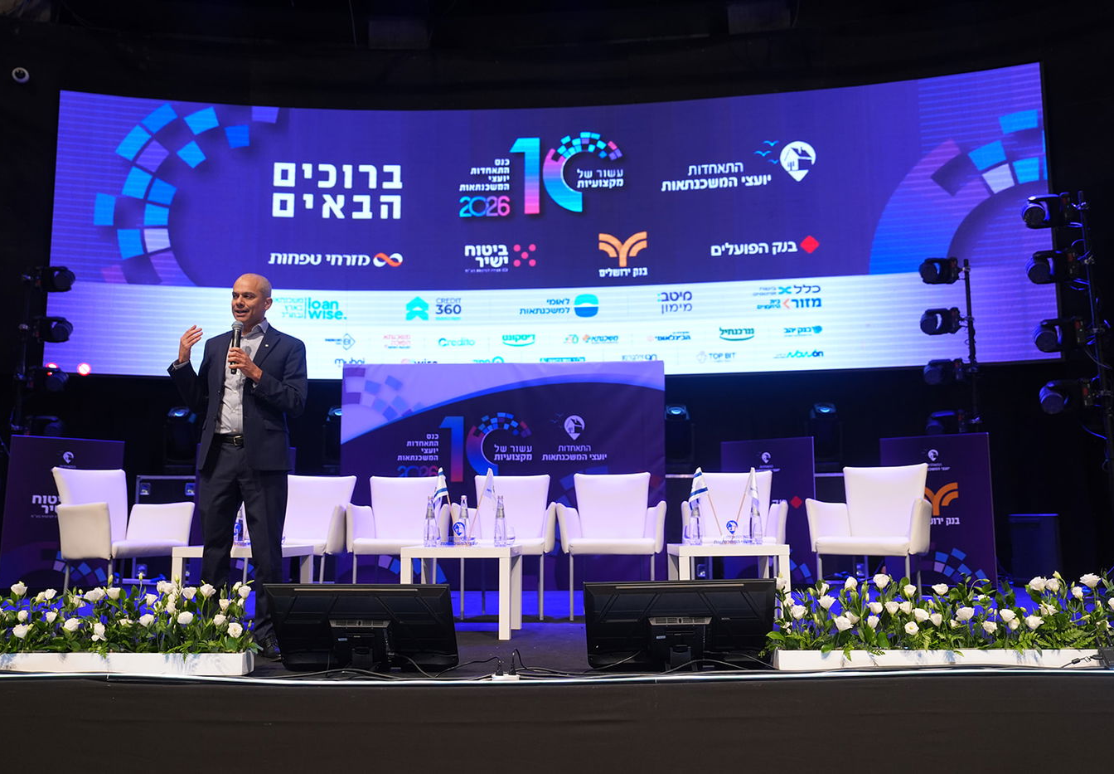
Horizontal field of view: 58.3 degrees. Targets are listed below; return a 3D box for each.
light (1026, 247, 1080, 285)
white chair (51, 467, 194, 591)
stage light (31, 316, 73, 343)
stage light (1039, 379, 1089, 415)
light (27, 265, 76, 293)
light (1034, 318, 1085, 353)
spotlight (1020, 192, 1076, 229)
[{"bbox_3d":[3.976,-0.970,8.010,0.390,0.280,0.300,-3,-1,20],"label":"light"},{"bbox_3d":[-2.419,0.896,5.503,0.580,0.880,0.630,-4,-9,26],"label":"white chair"},{"bbox_3d":[-4.599,-0.525,9.106,0.330,0.250,0.280,2,2,-18],"label":"stage light"},{"bbox_3d":[3.551,0.070,7.001,0.330,0.250,0.280,-3,2,20],"label":"stage light"},{"bbox_3d":[-5.068,-1.086,10.054,0.390,0.280,0.300,2,0,-16],"label":"light"},{"bbox_3d":[3.549,-0.362,7.059,0.330,0.250,0.280,-3,2,20],"label":"light"},{"bbox_3d":[3.532,-1.264,7.182,0.330,0.250,0.280,-3,2,20],"label":"spotlight"}]

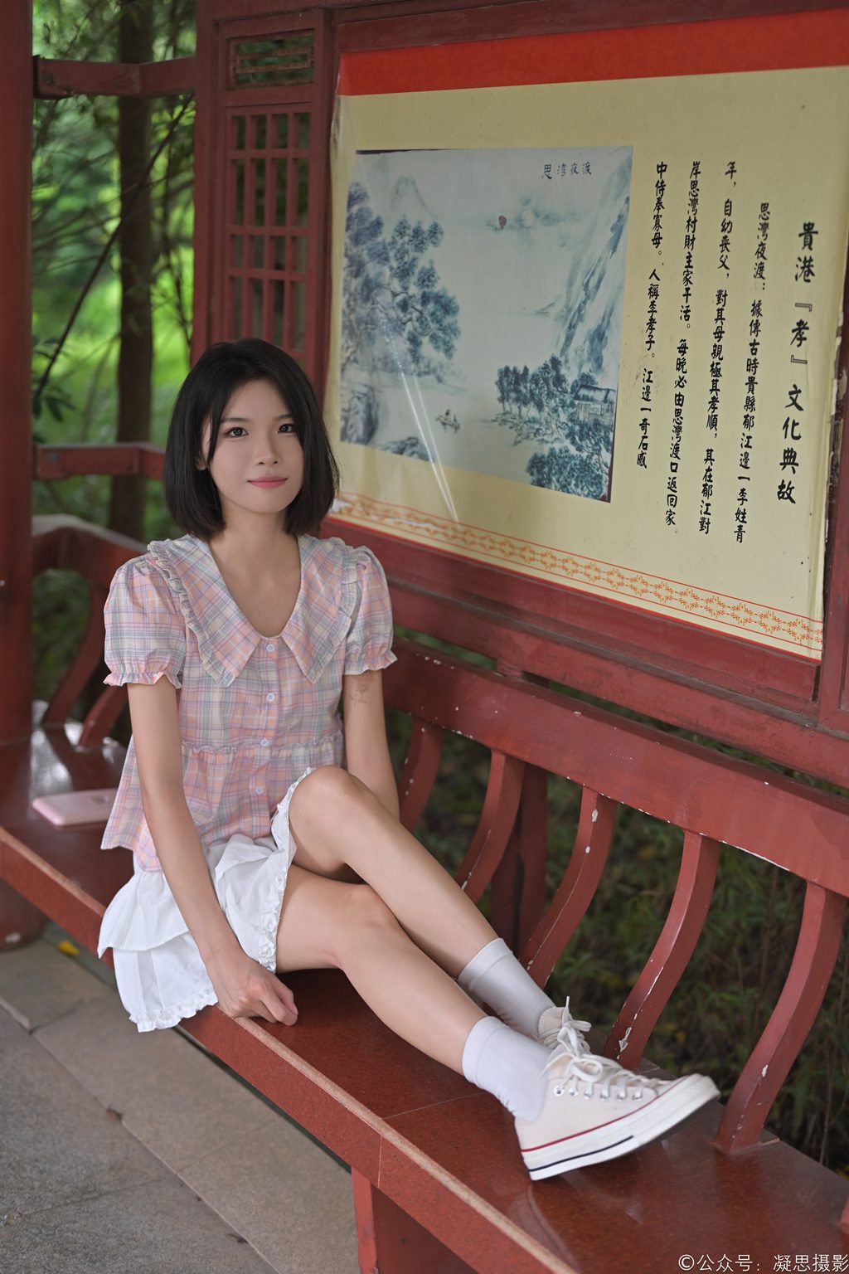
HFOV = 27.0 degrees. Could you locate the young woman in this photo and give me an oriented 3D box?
[{"bbox_3d":[-0.078,0.088,2.160,0.490,0.850,0.880,-5,15,-30],"label":"young woman"}]

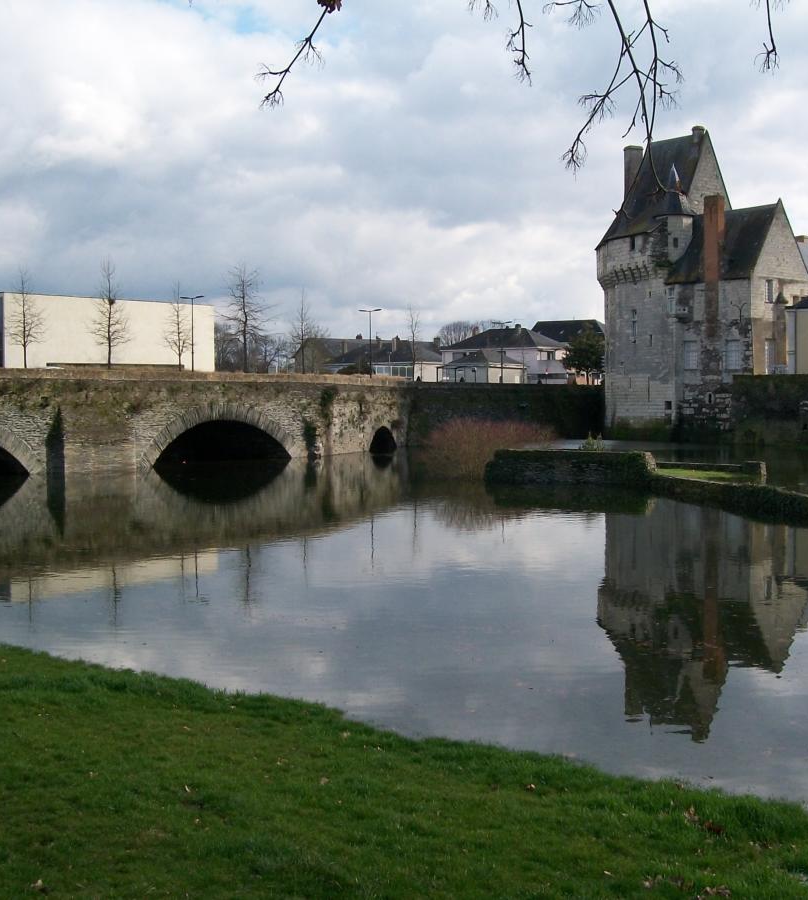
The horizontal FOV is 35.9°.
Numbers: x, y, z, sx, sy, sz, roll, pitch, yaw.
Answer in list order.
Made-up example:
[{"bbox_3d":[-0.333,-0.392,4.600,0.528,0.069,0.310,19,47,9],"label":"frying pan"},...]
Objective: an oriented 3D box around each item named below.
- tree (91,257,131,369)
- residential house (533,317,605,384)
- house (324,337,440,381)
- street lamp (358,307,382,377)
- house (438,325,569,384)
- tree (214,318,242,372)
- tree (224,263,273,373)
[{"bbox_3d":[-19.398,-8.420,82.403,2.600,8.570,2.600,0,3,0],"label":"tree"},{"bbox_3d":[21.313,-11.993,159.790,13.000,9.470,9.000,1,3,27],"label":"residential house"},{"bbox_3d":[-1.654,-8.210,120.560,10.500,5.520,7.000,1,3,33],"label":"house"},{"bbox_3d":[-2.497,-7.397,91.992,2.100,6.240,0.350,1,3,36],"label":"street lamp"},{"bbox_3d":[11.796,-10.471,144.505,12.200,7.920,8.000,1,3,33],"label":"house"},{"bbox_3d":[-20.423,-10.988,144.792,4.500,8.570,4.500,0,3,0],"label":"tree"},{"bbox_3d":[-11.316,-9.027,90.895,3.500,9.120,3.500,0,3,0],"label":"tree"}]

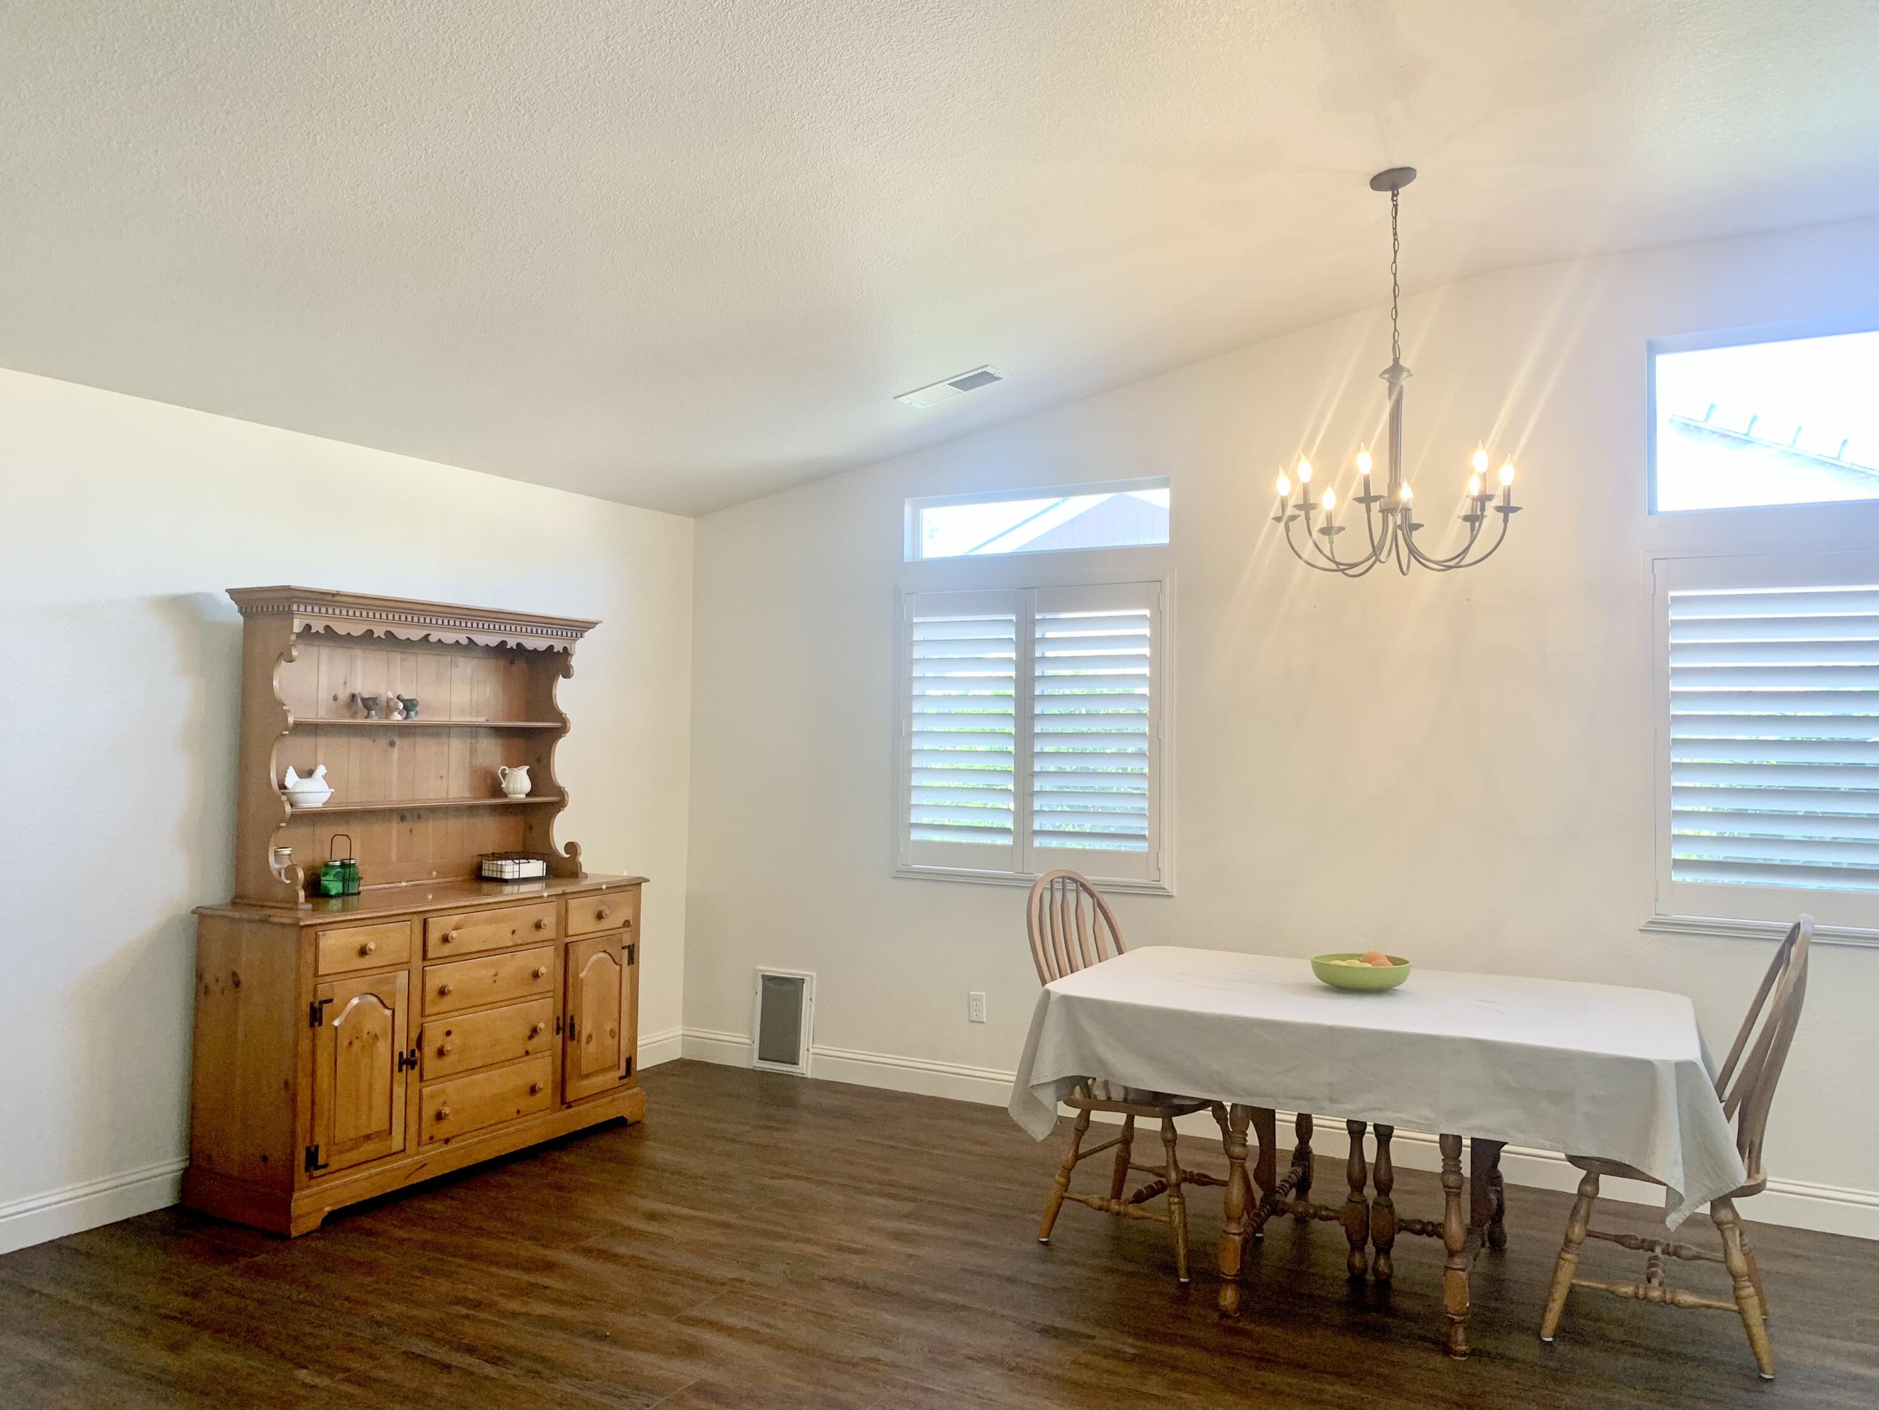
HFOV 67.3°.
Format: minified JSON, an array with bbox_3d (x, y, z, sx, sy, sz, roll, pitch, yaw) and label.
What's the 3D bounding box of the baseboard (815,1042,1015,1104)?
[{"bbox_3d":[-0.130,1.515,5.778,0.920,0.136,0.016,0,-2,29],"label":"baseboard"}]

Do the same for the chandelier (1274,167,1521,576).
[{"bbox_3d":[1.263,-0.919,3.920,0.696,1.132,0.696,0,-2,29],"label":"chandelier"}]

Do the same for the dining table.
[{"bbox_3d":[1.171,1.156,3.796,1.656,0.768,1.040,0,-2,29],"label":"dining table"}]

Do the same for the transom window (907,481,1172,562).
[{"bbox_3d":[0.387,-0.722,5.615,1.146,0.260,0.100,0,-2,29],"label":"transom window"}]

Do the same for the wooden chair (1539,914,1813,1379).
[{"bbox_3d":[1.810,1.018,3.487,0.570,1.040,0.470,0,-2,29],"label":"wooden chair"}]

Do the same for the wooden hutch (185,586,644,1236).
[{"bbox_3d":[-1.690,0.596,4.796,0.562,1.879,1.493,0,-2,29],"label":"wooden hutch"}]

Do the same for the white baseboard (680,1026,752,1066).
[{"bbox_3d":[-0.978,1.519,6.256,0.398,0.136,0.016,0,-2,29],"label":"white baseboard"}]

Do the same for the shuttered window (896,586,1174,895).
[{"bbox_3d":[0.348,0.118,5.569,1.186,1.193,0.065,0,-2,29],"label":"shuttered window"}]

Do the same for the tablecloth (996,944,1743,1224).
[{"bbox_3d":[1.176,0.965,3.796,1.738,0.392,1.118,0,-2,29],"label":"tablecloth"}]

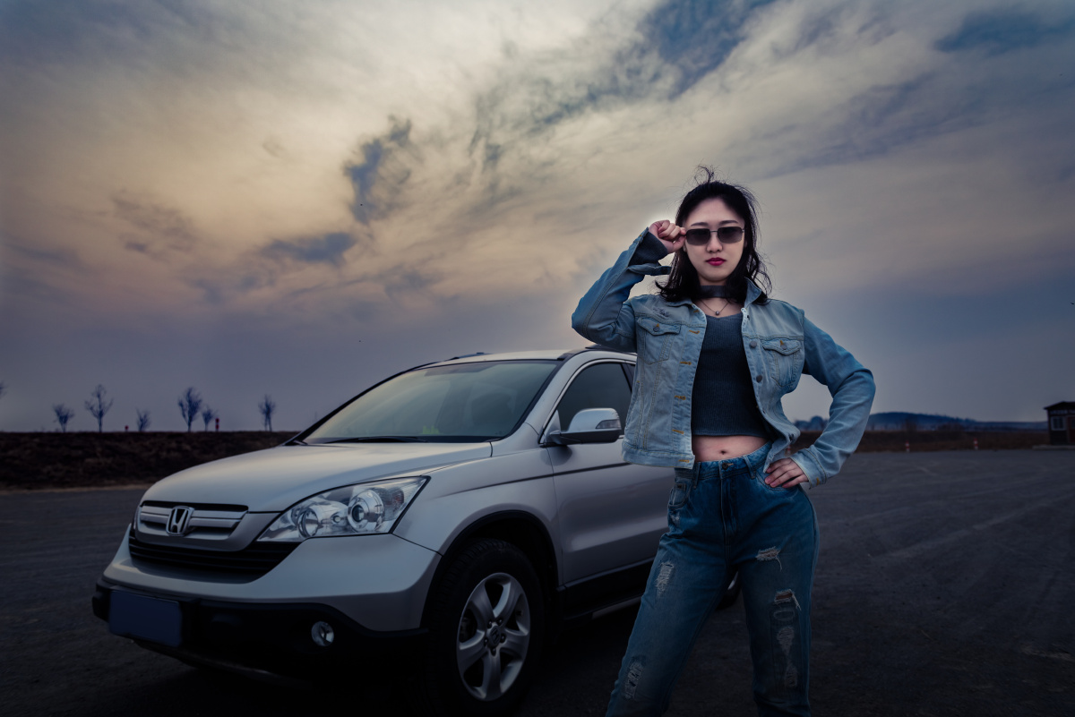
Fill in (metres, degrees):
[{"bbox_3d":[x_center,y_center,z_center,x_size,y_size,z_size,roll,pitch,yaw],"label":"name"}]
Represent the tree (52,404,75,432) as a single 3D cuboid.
[{"bbox_3d":[-40.236,5.044,66.000,1.903,2.474,1.808,0,-5,0],"label":"tree"}]

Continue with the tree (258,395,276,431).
[{"bbox_3d":[-22.935,4.663,66.000,1.485,3.236,1.410,0,-5,0],"label":"tree"}]

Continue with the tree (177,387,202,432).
[{"bbox_3d":[-29.055,4.293,65.000,2.024,3.786,1.923,0,-5,0],"label":"tree"}]

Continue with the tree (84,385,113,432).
[{"bbox_3d":[-36.684,4.218,65.000,2.362,3.936,2.244,0,-5,0],"label":"tree"}]

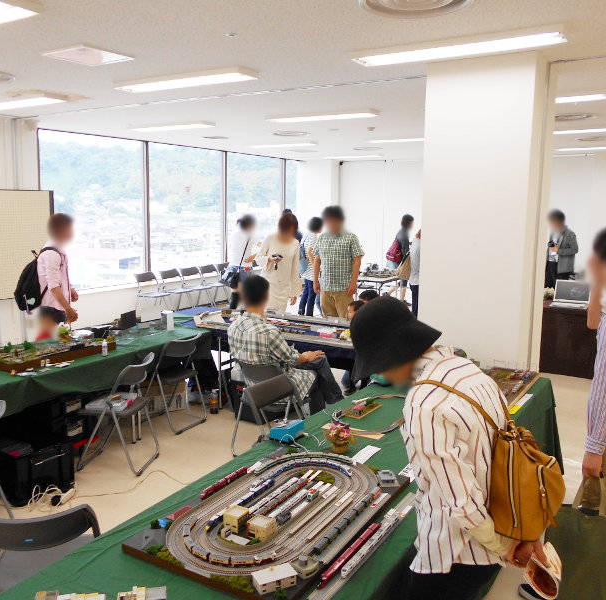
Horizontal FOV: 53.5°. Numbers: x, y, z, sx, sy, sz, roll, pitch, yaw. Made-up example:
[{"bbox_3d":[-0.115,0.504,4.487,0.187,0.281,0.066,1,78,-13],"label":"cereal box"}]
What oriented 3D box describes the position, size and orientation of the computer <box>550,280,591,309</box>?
[{"bbox_3d":[2.898,-0.054,6.509,0.365,0.250,0.310,6,10,30],"label":"computer"}]

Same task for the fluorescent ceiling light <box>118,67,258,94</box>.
[{"bbox_3d":[-0.938,-1.728,4.718,1.255,0.060,0.230,6,11,31],"label":"fluorescent ceiling light"}]

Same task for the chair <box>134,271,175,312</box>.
[{"bbox_3d":[-2.200,-0.021,8.950,0.470,0.745,0.430,6,11,31],"label":"chair"}]

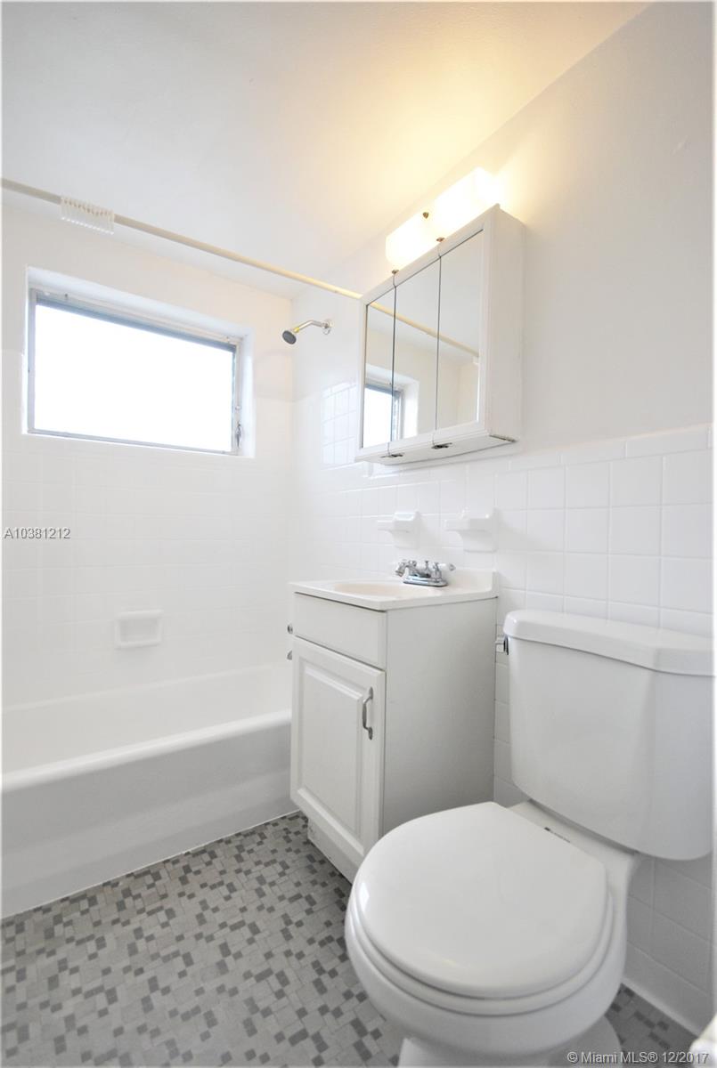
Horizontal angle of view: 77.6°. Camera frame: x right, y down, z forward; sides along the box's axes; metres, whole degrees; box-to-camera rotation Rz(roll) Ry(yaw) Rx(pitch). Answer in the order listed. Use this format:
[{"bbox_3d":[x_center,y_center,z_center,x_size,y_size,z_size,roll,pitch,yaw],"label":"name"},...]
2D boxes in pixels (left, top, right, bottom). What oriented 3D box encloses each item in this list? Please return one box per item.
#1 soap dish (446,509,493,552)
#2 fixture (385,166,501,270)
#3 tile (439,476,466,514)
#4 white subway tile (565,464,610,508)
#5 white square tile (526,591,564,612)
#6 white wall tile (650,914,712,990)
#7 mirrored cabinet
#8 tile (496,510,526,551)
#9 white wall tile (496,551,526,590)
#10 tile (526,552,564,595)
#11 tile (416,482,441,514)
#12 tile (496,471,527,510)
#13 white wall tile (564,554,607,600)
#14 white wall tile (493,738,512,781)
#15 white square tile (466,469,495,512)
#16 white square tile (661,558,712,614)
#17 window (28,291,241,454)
[{"bbox_3d":[0.336,-0.013,1.340,0.088,0.125,0.120,1,0,-36],"label":"soap dish"},{"bbox_3d":[0.258,-0.992,1.447,0.100,0.106,0.412,1,0,-35],"label":"fixture"},{"bbox_3d":[0.311,-0.123,1.459,0.010,0.108,0.108,1,0,-36],"label":"tile"},{"bbox_3d":[0.568,-0.117,1.104,0.010,0.108,0.108,1,0,-36],"label":"white subway tile"},{"bbox_3d":[0.494,0.210,1.180,0.009,0.108,0.108,1,0,-35],"label":"white square tile"},{"bbox_3d":[0.678,0.871,0.930,0.010,0.108,0.108,1,0,-36],"label":"white wall tile"},{"bbox_3d":[0.230,-0.569,1.461,0.131,0.613,0.609,1,0,-36],"label":"mirrored cabinet"},{"bbox_3d":[0.439,-0.012,1.274,0.009,0.107,0.107,1,0,-36],"label":"tile"},{"bbox_3d":[0.435,0.099,1.282,0.010,0.108,0.108,1,0,-36],"label":"white wall tile"},{"bbox_3d":[0.500,0.100,1.194,0.010,0.108,0.108,1,0,-36],"label":"tile"},{"bbox_3d":[0.245,-0.122,1.538,0.009,0.108,0.108,1,0,-35],"label":"tile"},{"bbox_3d":[0.440,-0.120,1.282,0.010,0.108,0.108,1,0,-36],"label":"tile"},{"bbox_3d":[0.564,0.102,1.105,0.010,0.108,0.108,1,0,-36],"label":"white wall tile"},{"bbox_3d":[0.424,0.647,1.269,0.009,0.108,0.108,1,0,-35],"label":"white wall tile"},{"bbox_3d":[0.378,-0.123,1.361,0.009,0.107,0.107,1,0,-36],"label":"white square tile"},{"bbox_3d":[0.687,0.103,0.913,0.009,0.108,0.108,1,0,-35],"label":"white square tile"},{"bbox_3d":[-1.000,-0.704,2.106,0.899,0.601,0.070,1,0,-36],"label":"window"}]

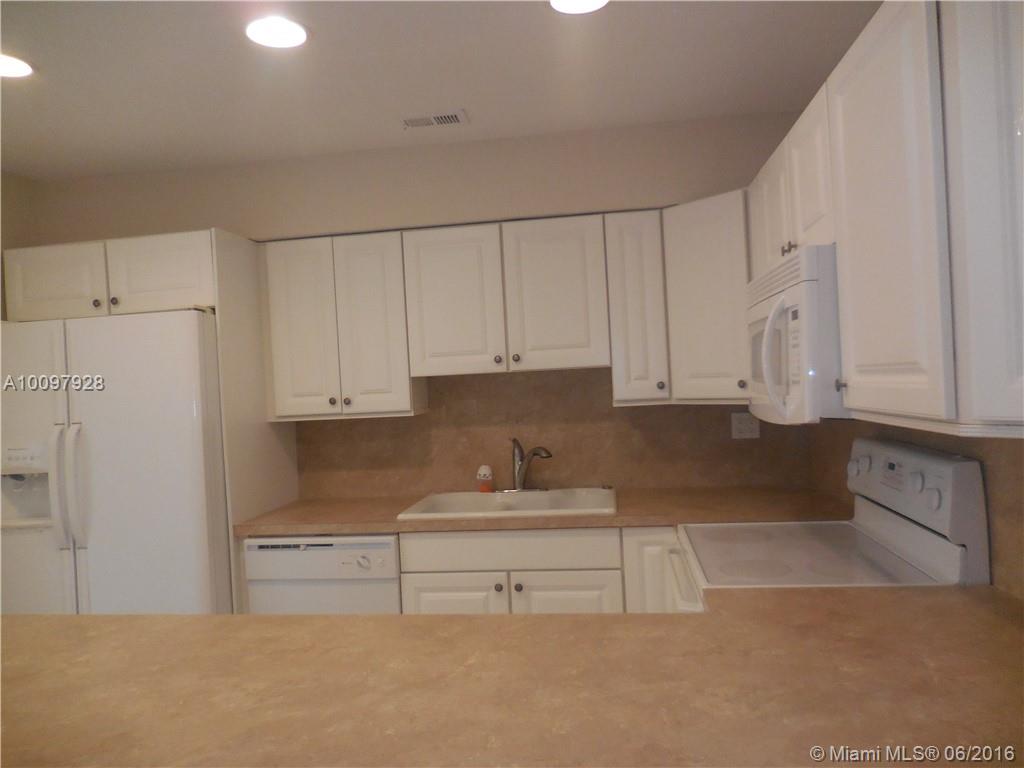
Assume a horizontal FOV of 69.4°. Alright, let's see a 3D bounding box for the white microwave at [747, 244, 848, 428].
[{"bbox_3d":[0.934,-0.129,2.073,0.400,0.415,0.761,-3,1,7],"label":"white microwave"}]

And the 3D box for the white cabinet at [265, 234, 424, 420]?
[{"bbox_3d":[-0.730,-0.245,3.334,0.626,0.775,0.326,-3,1,7],"label":"white cabinet"}]

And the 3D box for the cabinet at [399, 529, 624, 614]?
[{"bbox_3d":[0.049,0.976,3.093,0.842,0.869,0.616,-3,1,7],"label":"cabinet"}]

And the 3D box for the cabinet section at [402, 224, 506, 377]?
[{"bbox_3d":[-0.215,-0.348,3.212,0.415,0.612,0.330,-3,1,7],"label":"cabinet section"}]

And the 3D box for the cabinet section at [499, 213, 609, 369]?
[{"bbox_3d":[0.199,-0.370,3.161,0.419,0.612,0.330,-3,1,7],"label":"cabinet section"}]

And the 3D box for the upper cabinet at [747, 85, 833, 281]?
[{"bbox_3d":[0.960,-0.524,2.140,0.327,0.370,0.914,-3,1,7],"label":"upper cabinet"}]

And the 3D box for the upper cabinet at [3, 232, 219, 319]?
[{"bbox_3d":[-1.583,-0.433,3.279,0.904,0.299,0.624,-3,1,7],"label":"upper cabinet"}]

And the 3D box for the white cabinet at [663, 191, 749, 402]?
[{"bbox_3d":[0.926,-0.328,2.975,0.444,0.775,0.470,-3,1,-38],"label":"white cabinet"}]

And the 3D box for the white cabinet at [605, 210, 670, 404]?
[{"bbox_3d":[0.531,-0.309,3.167,0.231,0.775,0.326,-3,1,7],"label":"white cabinet"}]

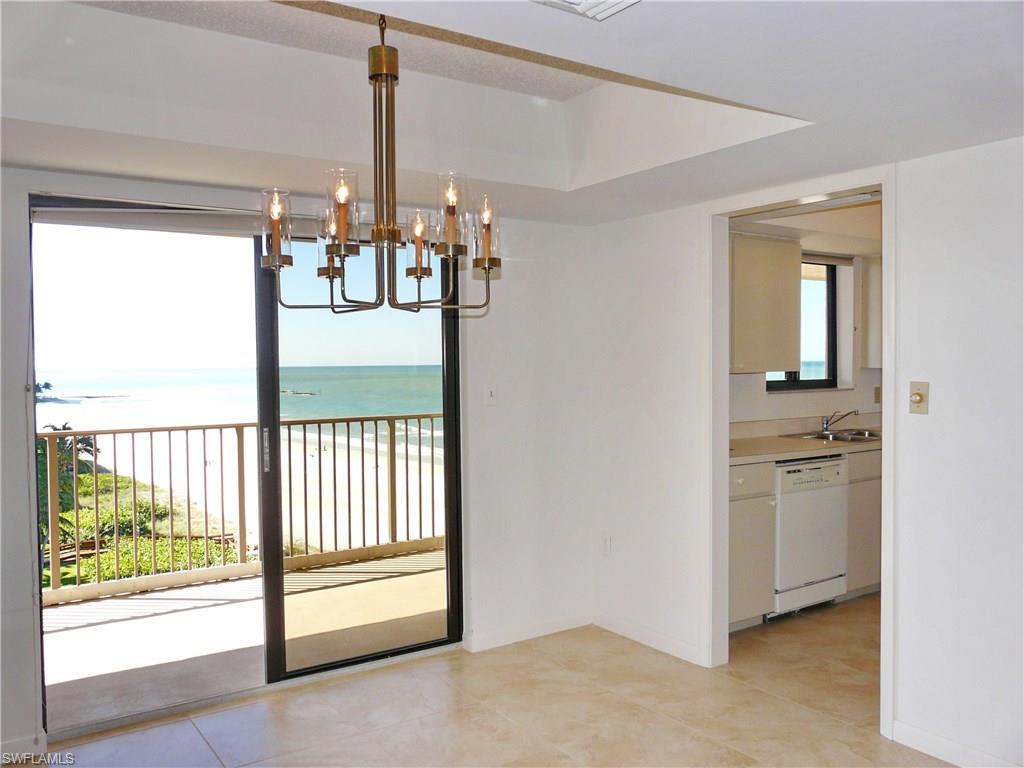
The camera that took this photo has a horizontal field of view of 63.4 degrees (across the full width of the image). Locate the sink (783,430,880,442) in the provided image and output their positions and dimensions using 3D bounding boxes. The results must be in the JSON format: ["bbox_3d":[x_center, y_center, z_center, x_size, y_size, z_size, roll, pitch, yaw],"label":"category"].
[{"bbox_3d":[2.122,0.405,5.201,0.790,0.175,0.500,-2,2,-33],"label":"sink"}]

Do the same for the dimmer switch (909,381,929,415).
[{"bbox_3d":[1.420,0.051,2.902,0.028,0.115,0.072,-2,2,-33],"label":"dimmer switch"}]

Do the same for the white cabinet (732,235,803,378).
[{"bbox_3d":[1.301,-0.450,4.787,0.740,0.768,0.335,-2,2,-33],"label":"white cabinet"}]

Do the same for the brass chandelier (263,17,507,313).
[{"bbox_3d":[-0.374,-0.663,2.438,0.680,0.870,0.660,-1,2,-16],"label":"brass chandelier"}]

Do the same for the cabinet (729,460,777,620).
[{"bbox_3d":[1.003,0.803,4.434,0.480,0.810,0.610,-2,2,-33],"label":"cabinet"}]

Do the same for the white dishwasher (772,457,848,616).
[{"bbox_3d":[1.474,0.813,4.715,0.605,0.847,0.615,-2,2,-33],"label":"white dishwasher"}]

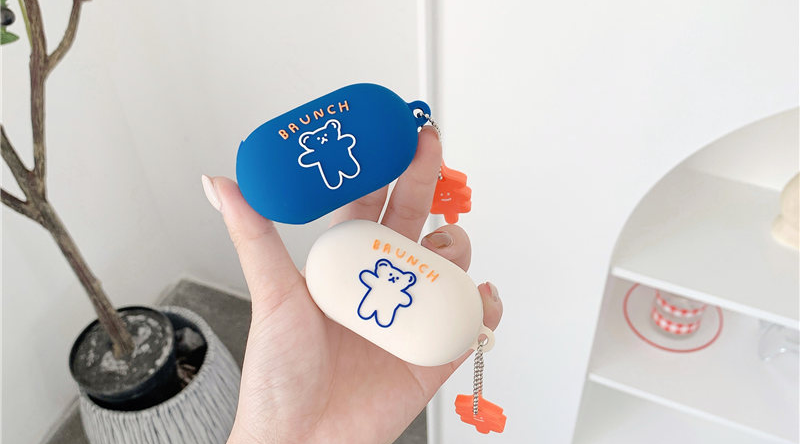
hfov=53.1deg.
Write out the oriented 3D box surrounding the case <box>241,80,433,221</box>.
[{"bbox_3d":[-0.025,-0.028,0.313,0.080,0.043,0.030,-25,6,-9],"label":"case"}]

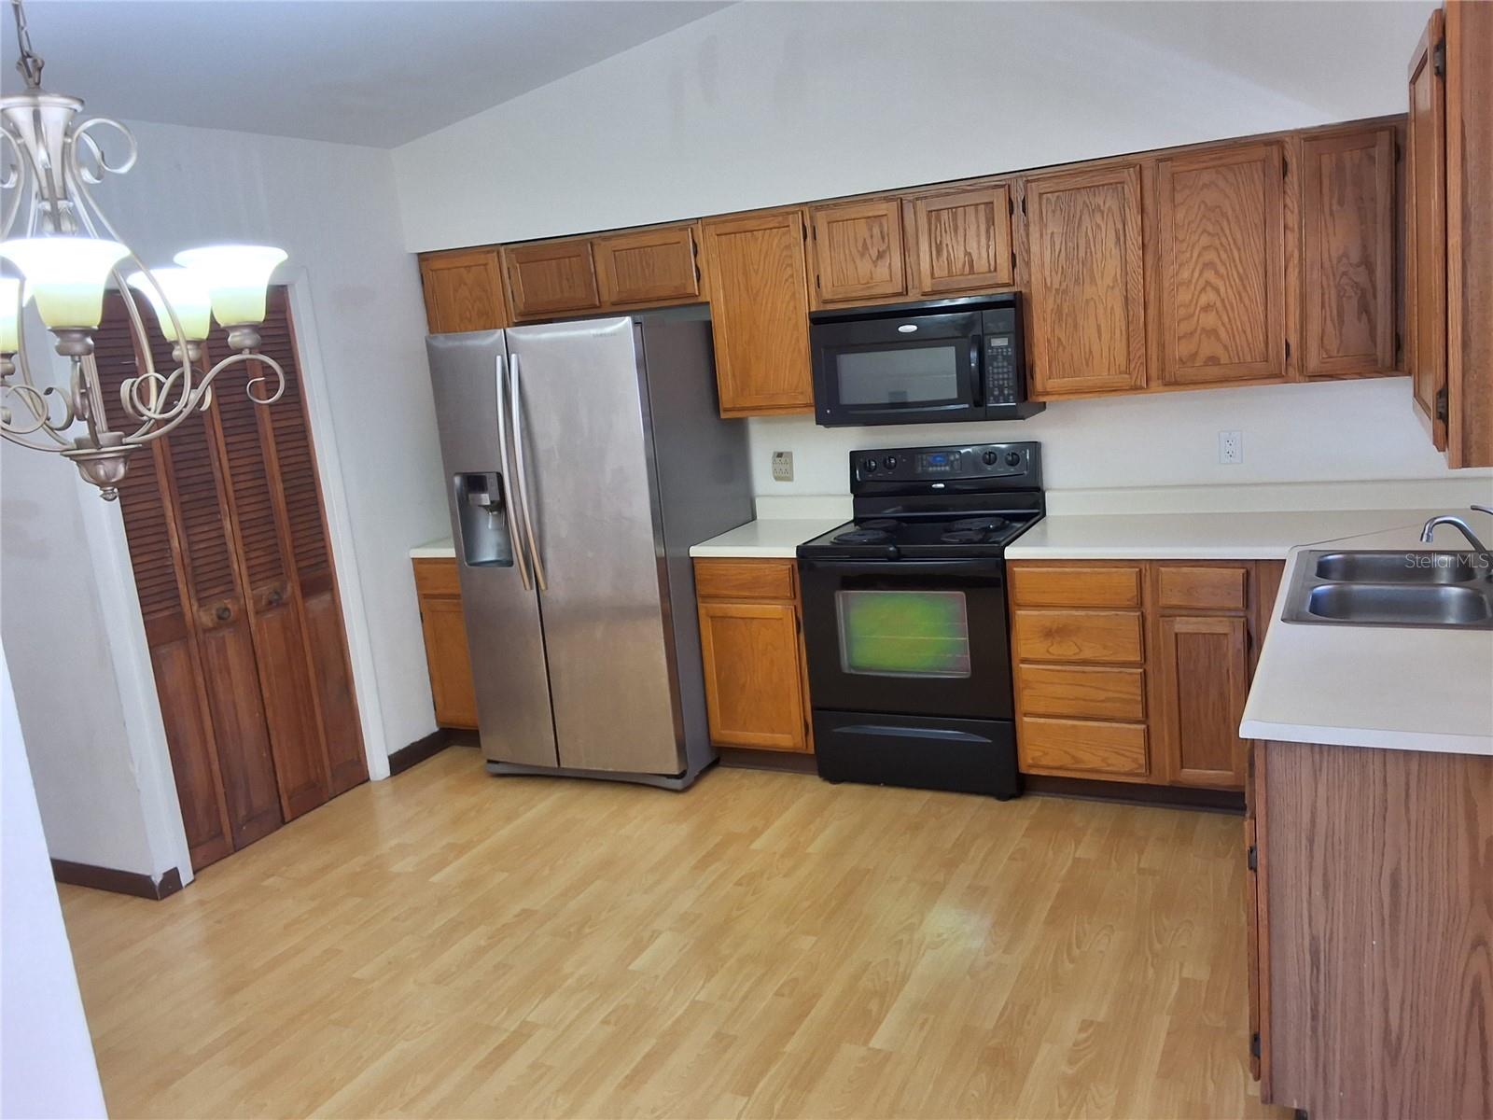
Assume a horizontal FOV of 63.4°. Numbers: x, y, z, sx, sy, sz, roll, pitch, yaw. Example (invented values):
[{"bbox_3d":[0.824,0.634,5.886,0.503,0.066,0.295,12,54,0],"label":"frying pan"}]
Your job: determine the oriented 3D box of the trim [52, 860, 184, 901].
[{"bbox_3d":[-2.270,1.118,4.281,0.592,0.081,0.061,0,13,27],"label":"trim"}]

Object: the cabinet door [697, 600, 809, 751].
[{"bbox_3d":[0.032,0.447,4.634,0.418,0.574,0.025,0,13,27],"label":"cabinet door"}]

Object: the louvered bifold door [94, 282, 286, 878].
[{"bbox_3d":[-1.964,0.075,4.222,0.035,2.005,0.452,0,12,27],"label":"louvered bifold door"}]

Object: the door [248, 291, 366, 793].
[{"bbox_3d":[-1.753,-0.042,4.811,0.032,2.018,0.221,0,13,27],"label":"door"}]

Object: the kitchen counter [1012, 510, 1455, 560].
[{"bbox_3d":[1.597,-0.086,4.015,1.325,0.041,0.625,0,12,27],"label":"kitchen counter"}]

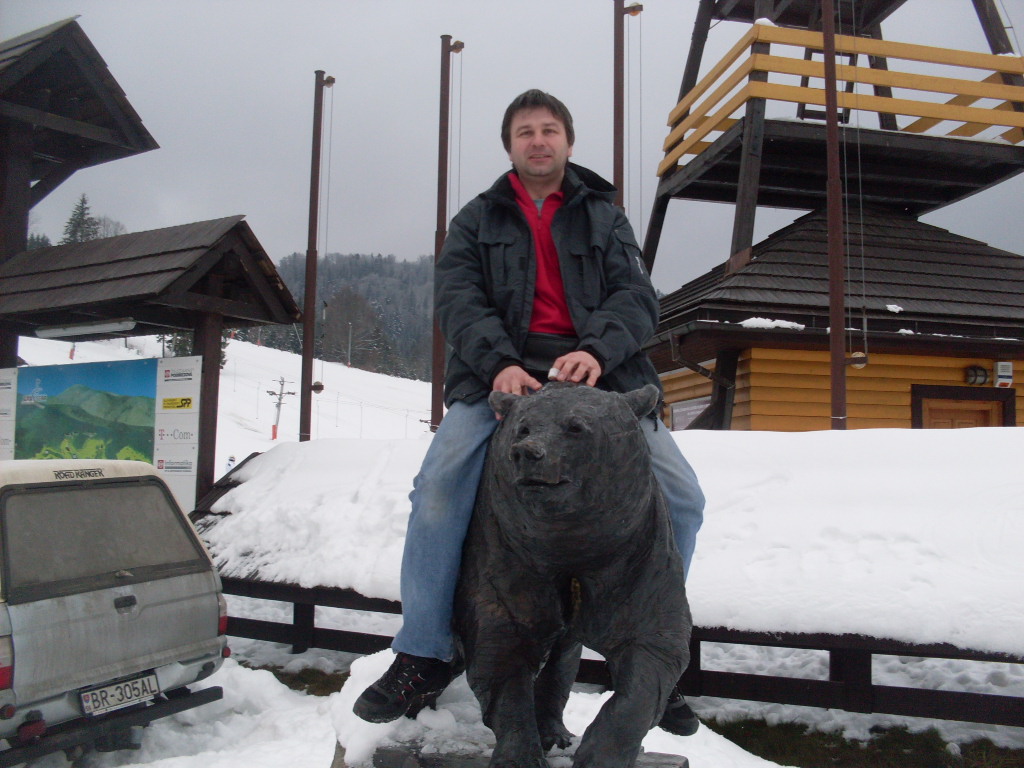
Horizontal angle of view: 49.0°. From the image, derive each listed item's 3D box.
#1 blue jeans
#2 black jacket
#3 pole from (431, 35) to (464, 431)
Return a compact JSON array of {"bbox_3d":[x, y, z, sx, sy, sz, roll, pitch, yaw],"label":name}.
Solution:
[{"bbox_3d":[0.085,0.335,2.900,0.770,0.730,0.560,2,-8,-7],"label":"blue jeans"},{"bbox_3d":[0.097,-0.260,2.970,0.590,0.670,0.460,1,-8,-5],"label":"black jacket"},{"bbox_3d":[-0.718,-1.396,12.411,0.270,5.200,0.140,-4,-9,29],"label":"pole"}]

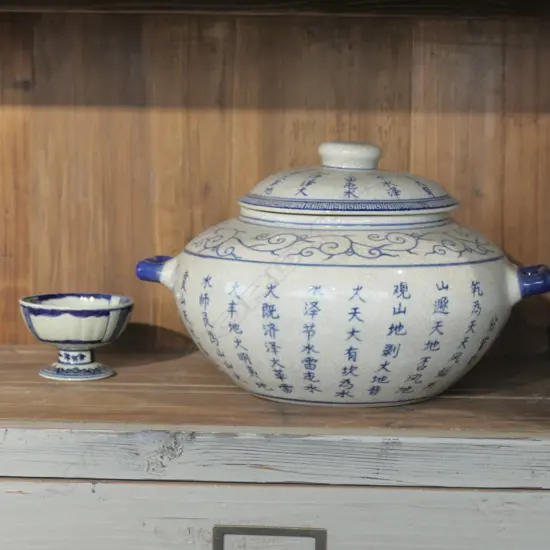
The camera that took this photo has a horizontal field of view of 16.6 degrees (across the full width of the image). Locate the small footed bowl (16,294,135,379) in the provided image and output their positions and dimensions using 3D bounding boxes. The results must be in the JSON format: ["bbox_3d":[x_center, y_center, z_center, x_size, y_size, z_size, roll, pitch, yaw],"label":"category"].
[{"bbox_3d":[-0.182,0.058,1.742,0.105,0.068,0.105,1,8,0],"label":"small footed bowl"}]

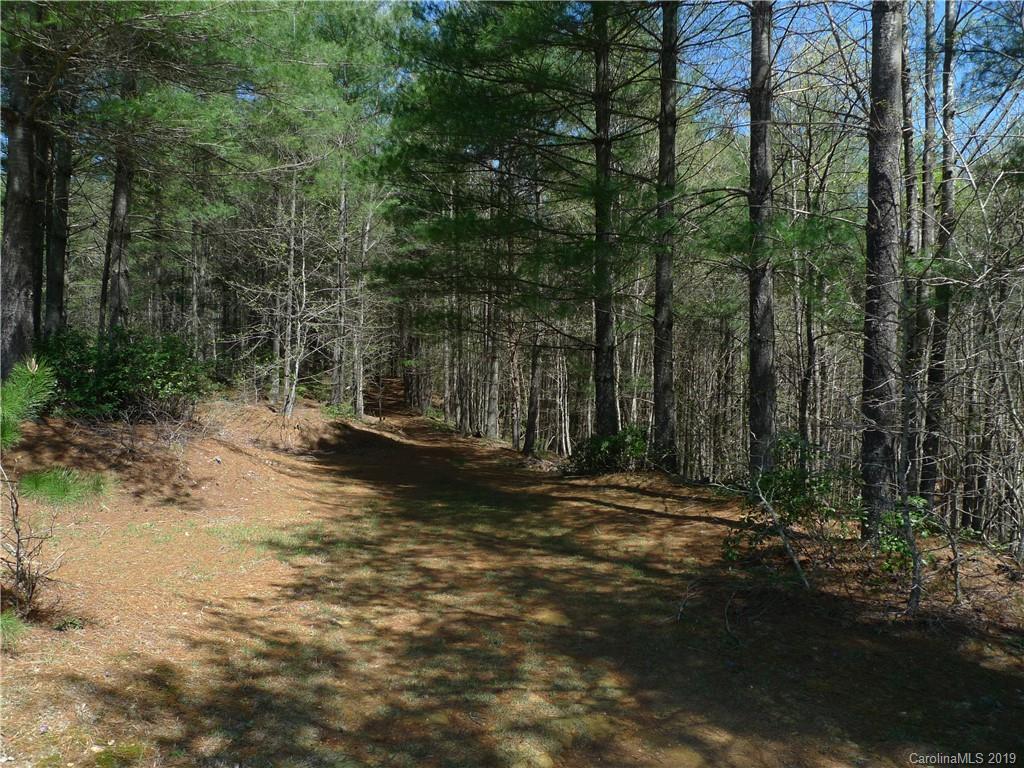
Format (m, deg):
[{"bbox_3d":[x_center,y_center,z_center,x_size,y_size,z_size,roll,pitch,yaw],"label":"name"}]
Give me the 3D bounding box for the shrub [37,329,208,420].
[{"bbox_3d":[-5.760,-0.140,10.500,2.250,1.320,1.600,1,0,0],"label":"shrub"}]

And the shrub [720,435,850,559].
[{"bbox_3d":[2.730,1.020,7.000,1.200,1.150,1.100,1,0,0],"label":"shrub"}]

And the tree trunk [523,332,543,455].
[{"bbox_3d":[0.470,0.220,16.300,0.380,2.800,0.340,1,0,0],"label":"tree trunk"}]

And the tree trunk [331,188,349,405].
[{"bbox_3d":[-4.130,-2.100,17.000,0.360,5.200,0.330,1,0,0],"label":"tree trunk"}]

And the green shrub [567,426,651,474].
[{"bbox_3d":[1.740,1.180,12.900,1.450,0.850,1.150,1,0,0],"label":"green shrub"}]

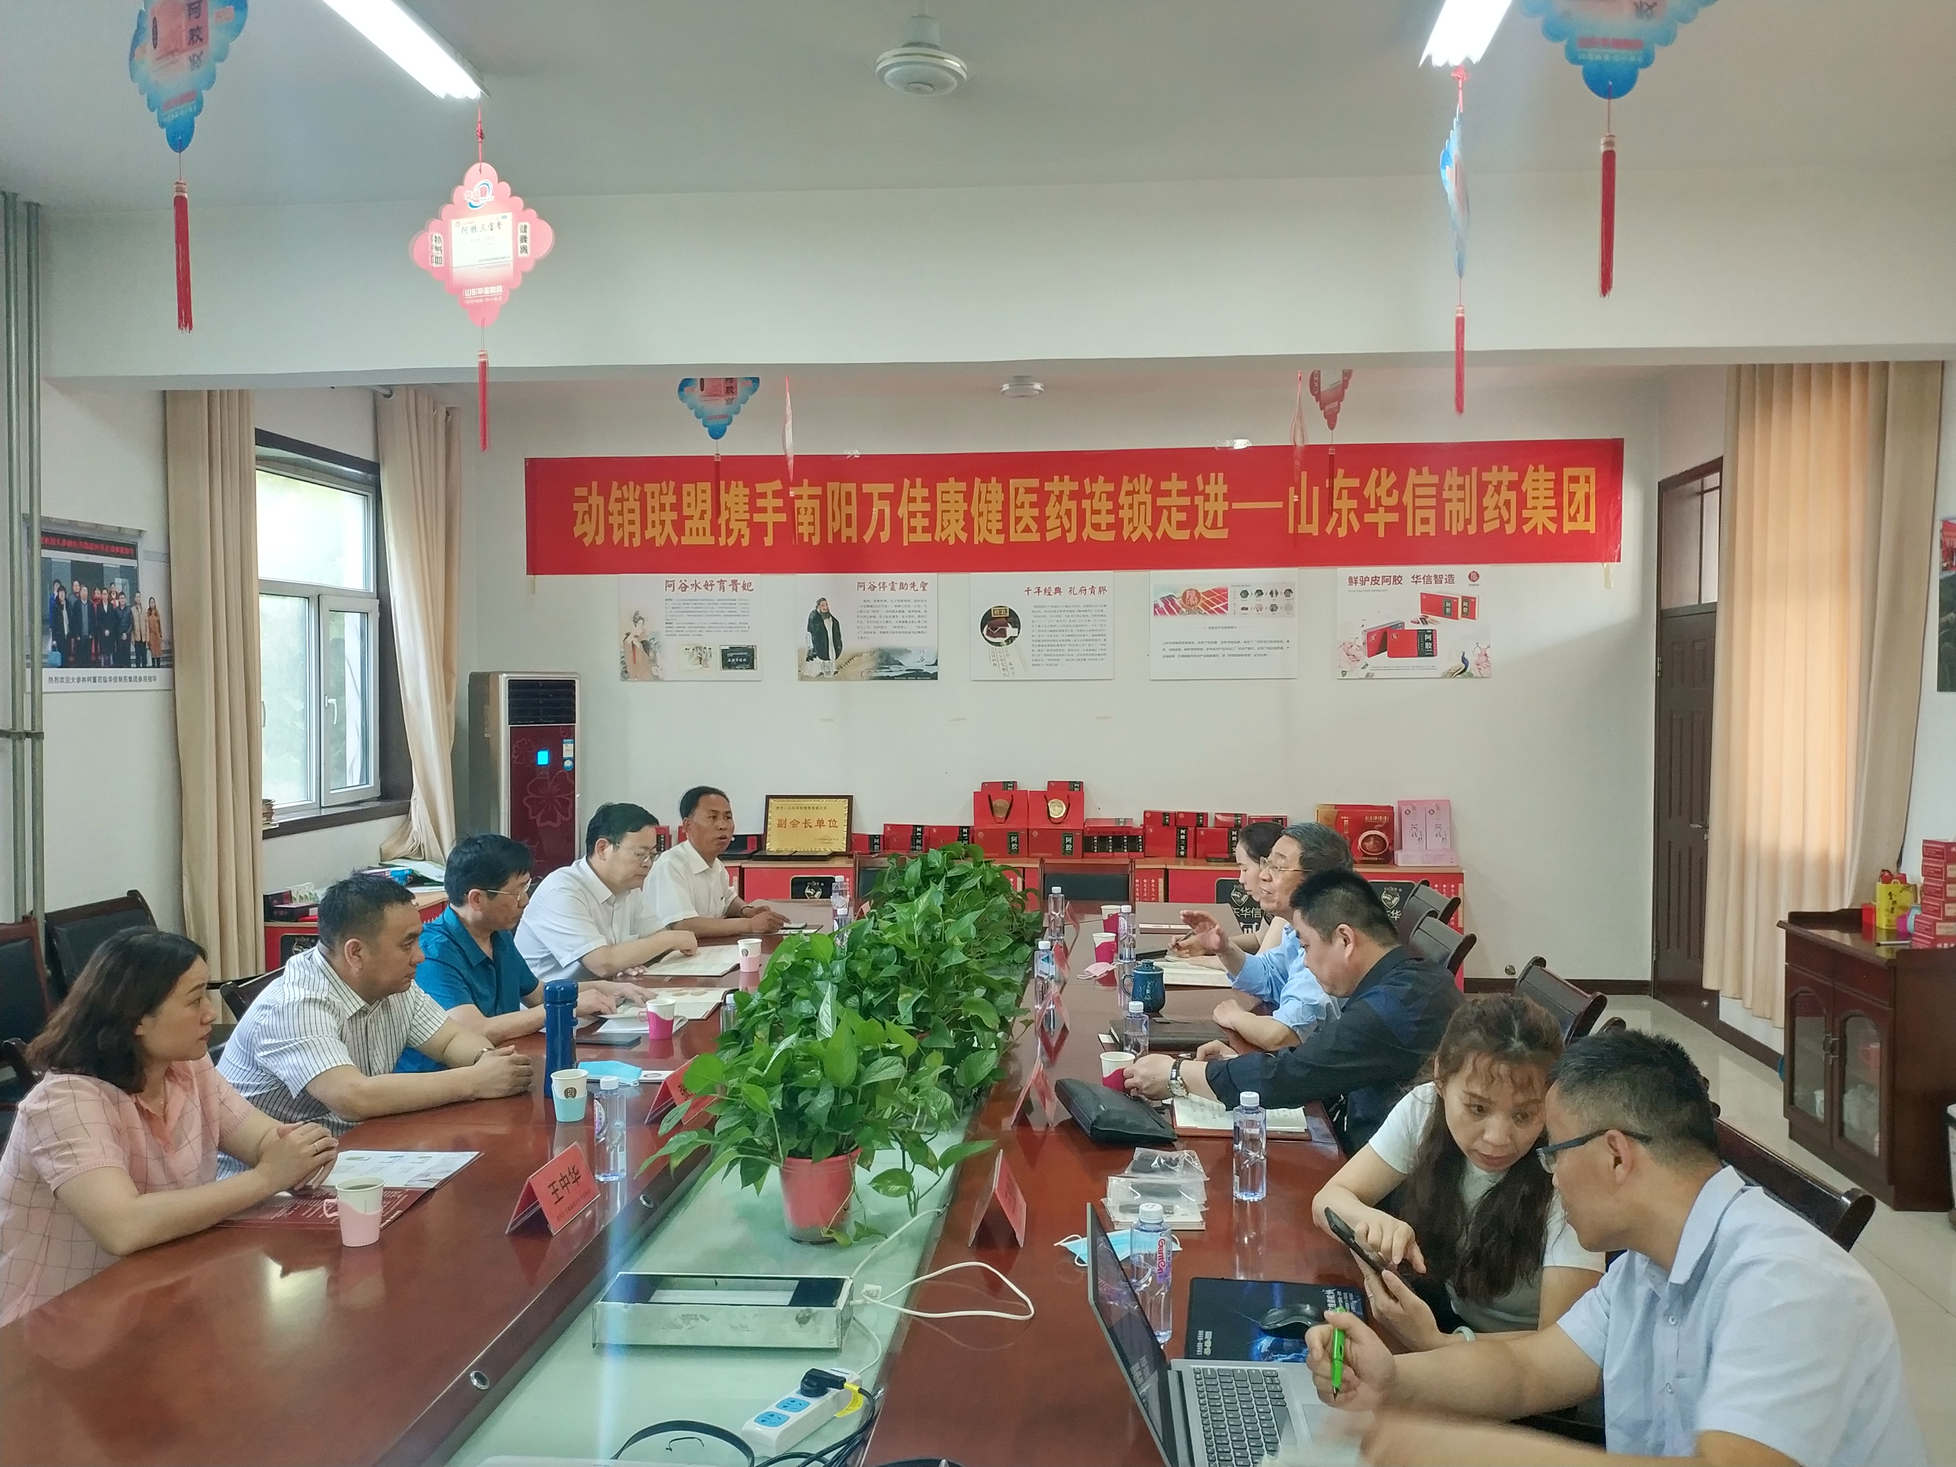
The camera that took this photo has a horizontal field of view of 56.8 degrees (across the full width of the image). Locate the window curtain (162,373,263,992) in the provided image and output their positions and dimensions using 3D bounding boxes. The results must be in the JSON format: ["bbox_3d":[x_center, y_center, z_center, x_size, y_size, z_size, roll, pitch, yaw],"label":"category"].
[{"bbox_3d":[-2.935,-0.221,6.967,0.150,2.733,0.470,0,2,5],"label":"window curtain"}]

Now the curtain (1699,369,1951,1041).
[{"bbox_3d":[3.299,-0.242,7.266,0.180,2.900,2.420,0,1,5],"label":"curtain"}]

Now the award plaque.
[{"bbox_3d":[-0.910,0.500,9.790,0.477,0.331,0.025,0,-6,5],"label":"award plaque"}]

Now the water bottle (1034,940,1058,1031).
[{"bbox_3d":[0.195,0.695,5.210,0.061,0.194,0.061,0,1,5],"label":"water bottle"}]

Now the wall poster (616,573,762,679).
[{"bbox_3d":[-1.629,-0.592,10.195,0.812,0.605,0.015,0,1,5],"label":"wall poster"}]

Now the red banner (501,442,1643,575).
[{"bbox_3d":[0.443,-1.198,9.695,5.863,0.649,0.012,0,2,5],"label":"red banner"}]

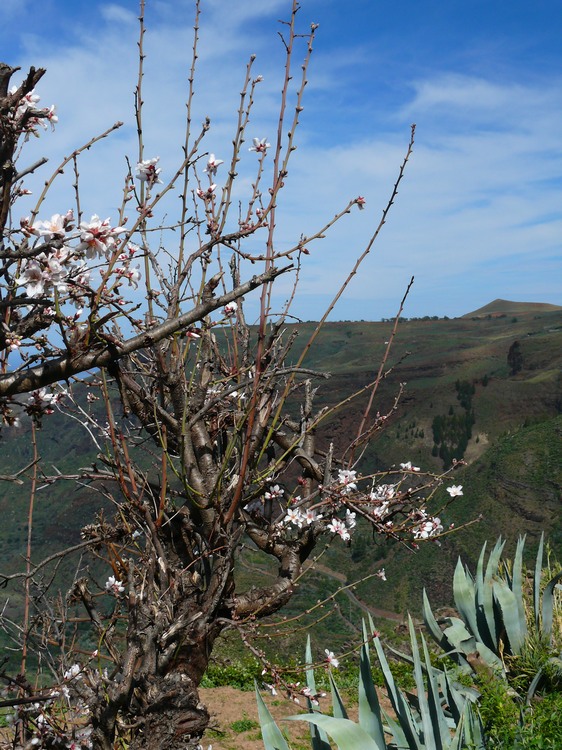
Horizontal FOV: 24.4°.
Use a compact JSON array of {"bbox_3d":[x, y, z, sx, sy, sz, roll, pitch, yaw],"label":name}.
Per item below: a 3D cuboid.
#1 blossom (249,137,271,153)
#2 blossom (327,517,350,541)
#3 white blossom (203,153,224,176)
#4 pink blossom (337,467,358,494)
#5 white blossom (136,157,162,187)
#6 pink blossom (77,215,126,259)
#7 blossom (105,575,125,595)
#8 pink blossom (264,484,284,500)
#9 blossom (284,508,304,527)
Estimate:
[{"bbox_3d":[-0.041,-0.434,2.450,0.041,0.030,0.037,0,1,0],"label":"blossom"},{"bbox_3d":[0.115,0.307,2.600,0.047,0.047,0.036,0,1,0],"label":"blossom"},{"bbox_3d":[-0.125,-0.397,2.450,0.037,0.044,0.036,0,1,-6],"label":"white blossom"},{"bbox_3d":[0.134,0.215,2.650,0.040,0.048,0.038,0,1,6],"label":"pink blossom"},{"bbox_3d":[-0.233,-0.358,2.300,0.045,0.056,0.043,0,1,17],"label":"white blossom"},{"bbox_3d":[-0.242,-0.186,1.750,0.066,0.058,0.050,0,1,3],"label":"pink blossom"},{"bbox_3d":[-0.327,0.411,2.550,0.038,0.038,0.035,0,1,0],"label":"blossom"},{"bbox_3d":[-0.013,0.240,2.650,0.040,0.032,0.034,0,1,0],"label":"pink blossom"},{"bbox_3d":[0.028,0.291,2.650,0.040,0.036,0.030,0,1,6],"label":"blossom"}]

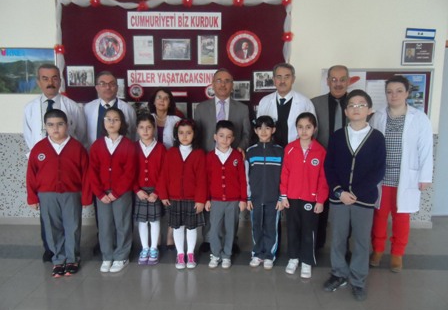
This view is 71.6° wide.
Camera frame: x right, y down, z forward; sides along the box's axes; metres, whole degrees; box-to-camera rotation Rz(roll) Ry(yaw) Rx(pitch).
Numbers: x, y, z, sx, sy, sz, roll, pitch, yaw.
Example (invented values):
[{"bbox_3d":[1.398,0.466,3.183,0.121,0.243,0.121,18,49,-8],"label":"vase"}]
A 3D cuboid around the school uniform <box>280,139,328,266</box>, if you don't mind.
[{"bbox_3d":[0.668,0.413,2.618,0.395,1.089,0.240,3,8,17],"label":"school uniform"}]

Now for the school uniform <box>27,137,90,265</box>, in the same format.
[{"bbox_3d":[-1.374,0.406,2.607,0.464,1.108,0.290,-3,8,-24],"label":"school uniform"}]

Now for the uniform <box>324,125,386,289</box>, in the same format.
[{"bbox_3d":[0.920,0.383,2.239,0.421,1.191,0.300,2,7,12],"label":"uniform"}]

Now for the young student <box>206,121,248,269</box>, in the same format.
[{"bbox_3d":[0.025,0.339,2.711,0.347,1.265,0.240,2,8,9],"label":"young student"}]

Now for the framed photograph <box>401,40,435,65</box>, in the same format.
[{"bbox_3d":[2.059,-1.073,3.290,0.344,0.255,0.020,1,6,1],"label":"framed photograph"}]

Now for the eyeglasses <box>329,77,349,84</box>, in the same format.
[{"bbox_3d":[0.957,-0.620,2.605,0.148,0.046,0.130,1,7,7],"label":"eyeglasses"}]

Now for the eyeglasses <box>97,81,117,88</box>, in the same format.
[{"bbox_3d":[-1.008,-0.607,2.704,0.147,0.043,0.140,0,6,-8],"label":"eyeglasses"}]

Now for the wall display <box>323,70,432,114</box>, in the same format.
[{"bbox_3d":[1.645,-0.625,3.345,1.171,0.598,0.030,1,6,1],"label":"wall display"}]

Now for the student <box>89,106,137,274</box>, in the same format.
[{"bbox_3d":[-0.937,0.292,2.637,0.369,1.360,0.260,-2,8,-17],"label":"student"}]

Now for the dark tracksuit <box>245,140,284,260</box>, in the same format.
[{"bbox_3d":[0.343,0.407,2.646,0.299,1.055,0.220,1,7,4],"label":"dark tracksuit"}]

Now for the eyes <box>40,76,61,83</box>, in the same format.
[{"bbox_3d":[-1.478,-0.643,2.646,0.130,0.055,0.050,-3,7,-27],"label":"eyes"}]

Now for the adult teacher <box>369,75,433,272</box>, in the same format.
[{"bbox_3d":[1.500,0.164,2.687,0.518,1.645,0.360,5,9,29],"label":"adult teacher"}]

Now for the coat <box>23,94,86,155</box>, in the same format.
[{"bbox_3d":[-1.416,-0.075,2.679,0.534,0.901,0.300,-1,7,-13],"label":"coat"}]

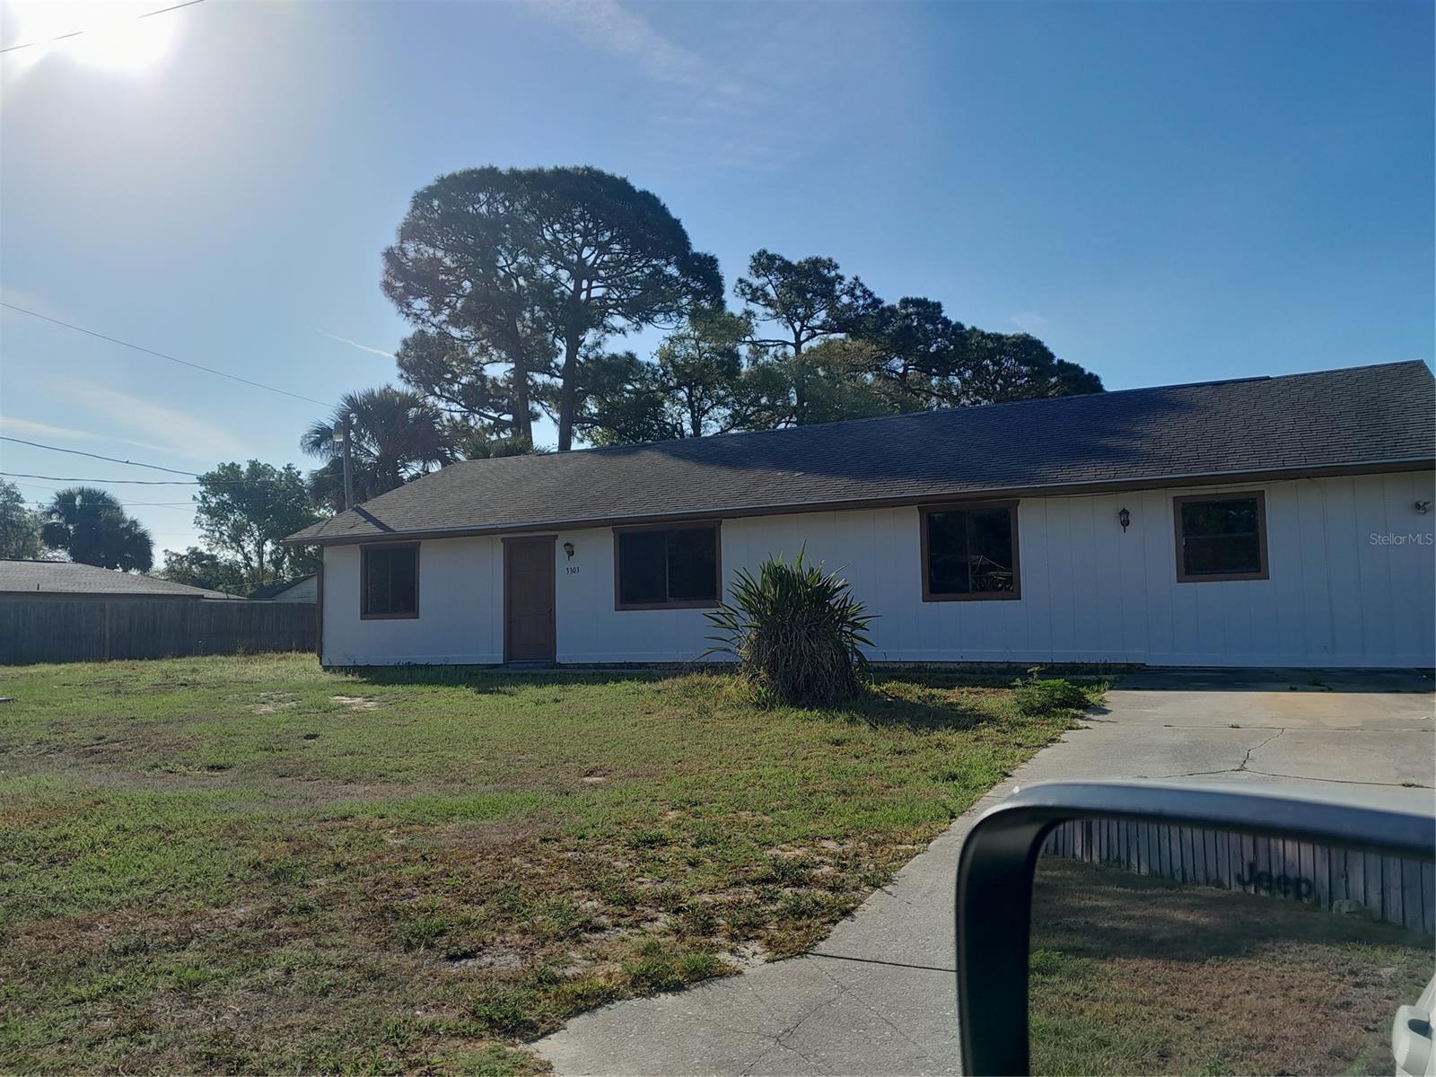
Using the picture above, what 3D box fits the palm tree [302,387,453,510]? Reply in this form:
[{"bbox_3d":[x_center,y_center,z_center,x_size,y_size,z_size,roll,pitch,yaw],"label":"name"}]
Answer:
[{"bbox_3d":[-10.739,-0.454,35.181,4.600,8.632,4.600,-1,-5,0],"label":"palm tree"}]

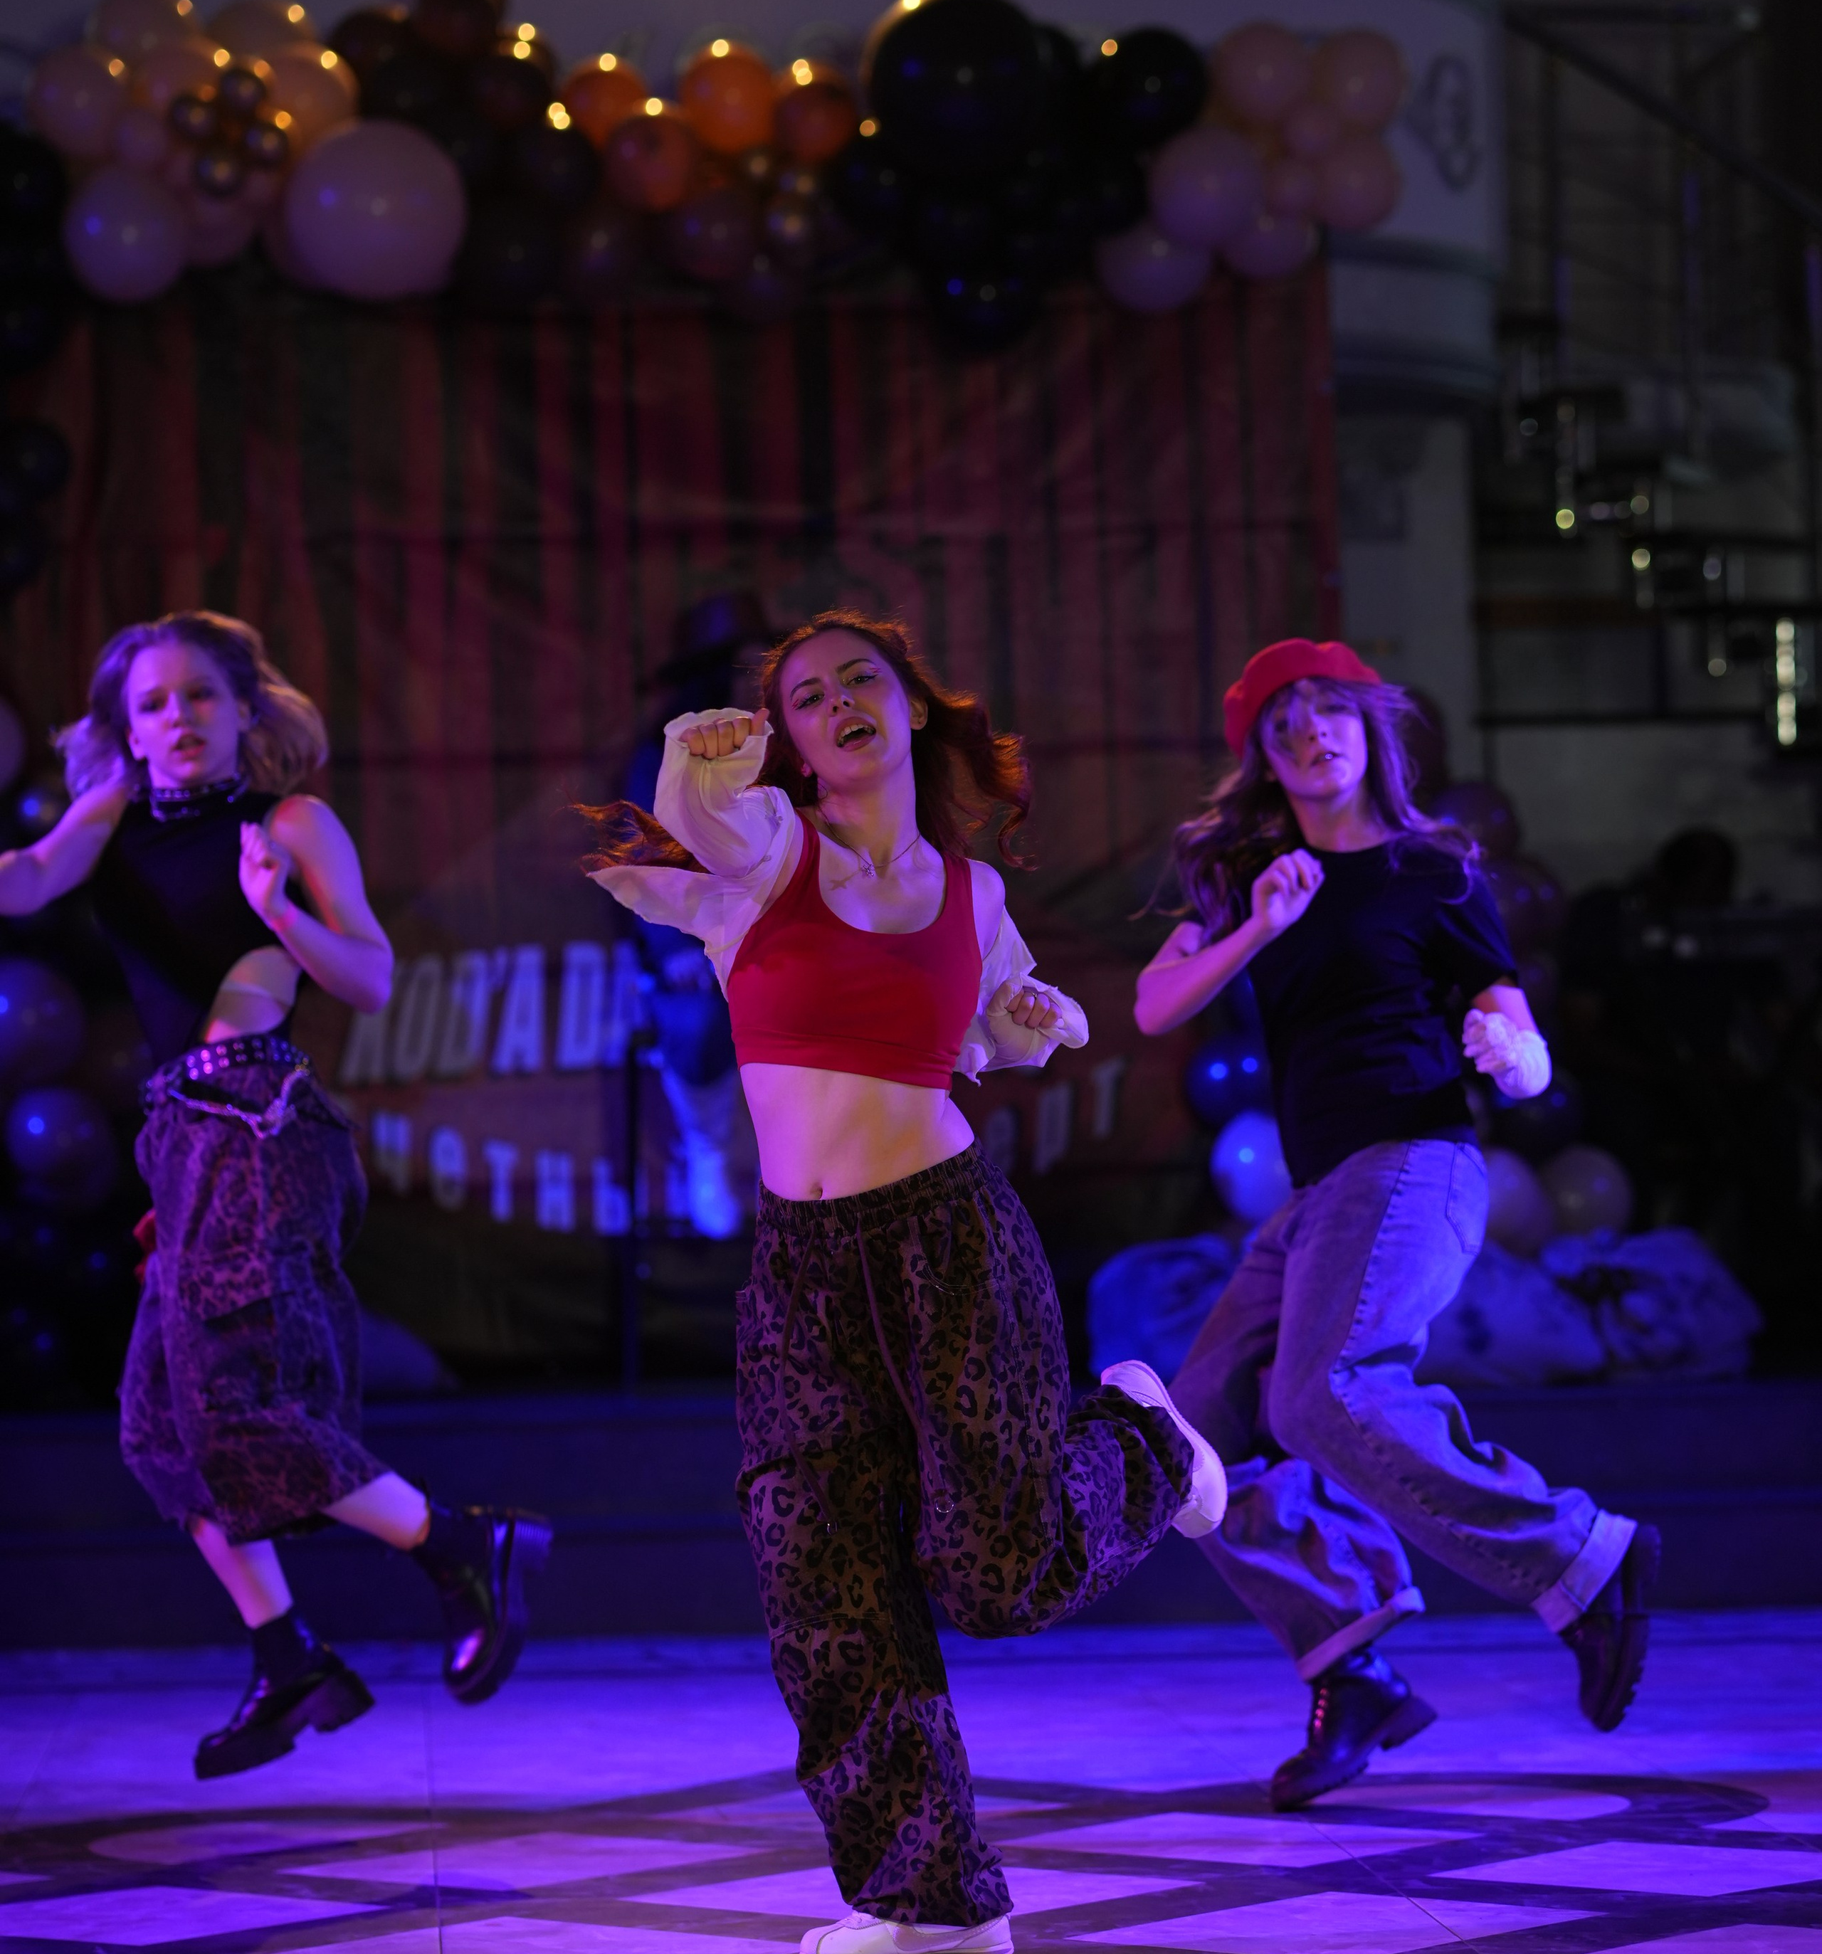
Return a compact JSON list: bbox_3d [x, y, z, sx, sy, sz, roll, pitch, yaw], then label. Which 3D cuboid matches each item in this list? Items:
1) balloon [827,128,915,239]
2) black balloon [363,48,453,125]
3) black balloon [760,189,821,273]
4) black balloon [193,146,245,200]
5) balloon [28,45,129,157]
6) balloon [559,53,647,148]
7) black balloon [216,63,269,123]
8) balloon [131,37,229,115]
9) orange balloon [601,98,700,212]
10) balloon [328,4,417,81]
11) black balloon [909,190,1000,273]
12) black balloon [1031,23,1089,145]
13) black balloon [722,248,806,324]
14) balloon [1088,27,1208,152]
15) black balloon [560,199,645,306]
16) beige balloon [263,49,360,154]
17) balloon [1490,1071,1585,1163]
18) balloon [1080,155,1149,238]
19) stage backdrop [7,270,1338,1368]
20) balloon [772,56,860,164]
[{"bbox_3d":[-0.065,-1.618,13.165,0.205,0.218,0.205,-1,-1,-5],"label":"balloon"},{"bbox_3d":[-1.020,-1.791,13.088,0.186,0.195,0.186,-1,-1,-5],"label":"black balloon"},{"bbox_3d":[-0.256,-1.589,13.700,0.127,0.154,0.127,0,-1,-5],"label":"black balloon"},{"bbox_3d":[-1.464,-1.701,13.650,0.108,0.117,0.108,0,-1,-5],"label":"black balloon"},{"bbox_3d":[-1.683,-1.769,13.036,0.207,0.229,0.207,-1,-1,-5],"label":"balloon"},{"bbox_3d":[-0.656,-1.879,13.850,0.193,0.206,0.193,0,-1,-5],"label":"balloon"},{"bbox_3d":[-1.467,-1.937,14.159,0.112,0.127,0.117,-1,-1,-3],"label":"black balloon"},{"bbox_3d":[-1.557,-1.909,13.750,0.209,0.209,0.209,0,-1,-5],"label":"balloon"},{"bbox_3d":[-0.578,-1.824,14.377,0.209,0.247,0.219,-1,-1,-3],"label":"orange balloon"},{"bbox_3d":[-1.149,-1.984,13.800,0.192,0.196,0.192,0,-1,-5],"label":"balloon"},{"bbox_3d":[0.096,-1.537,13.178,0.196,0.201,0.196,-1,-1,-5],"label":"black balloon"},{"bbox_3d":[0.265,-1.930,13.900,0.225,0.244,0.225,0,-1,-5],"label":"black balloon"},{"bbox_3d":[-0.306,-1.427,13.126,0.178,0.195,0.178,-1,-1,-5],"label":"black balloon"},{"bbox_3d":[0.532,-1.995,14.491,0.269,0.283,0.269,-1,-1,-3],"label":"balloon"},{"bbox_3d":[-0.692,-1.620,14.416,0.196,0.234,0.200,-1,-1,-3],"label":"black balloon"},{"bbox_3d":[-1.220,-1.776,13.072,0.208,0.216,0.208,-1,-1,-5],"label":"beige balloon"},{"bbox_3d":[1.408,0.307,14.493,0.216,0.221,0.216,-1,-1,-3],"label":"balloon"},{"bbox_3d":[0.389,-1.610,13.201,0.188,0.192,0.188,-1,-1,-5],"label":"balloon"},{"bbox_3d":[-0.535,-0.381,14.500,3.000,2.500,0.100,-1,-1,-3],"label":"stage backdrop"},{"bbox_3d":[-0.194,-1.756,13.155,0.187,0.218,0.187,-1,-1,-5],"label":"balloon"}]

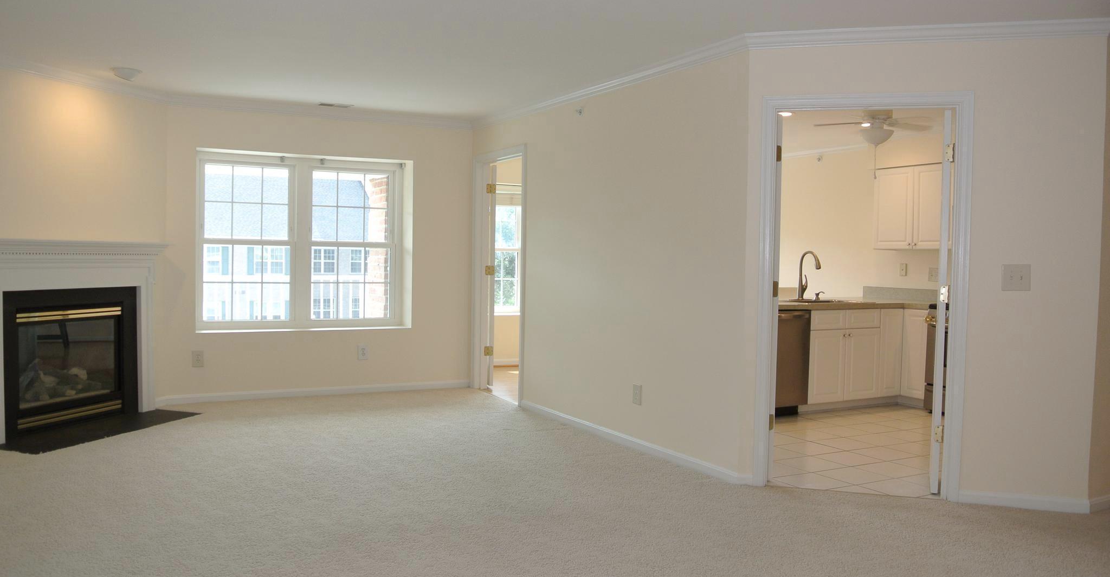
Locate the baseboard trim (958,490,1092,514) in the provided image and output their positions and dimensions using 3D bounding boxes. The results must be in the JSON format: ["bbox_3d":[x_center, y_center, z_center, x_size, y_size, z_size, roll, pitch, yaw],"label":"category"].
[{"bbox_3d":[2.403,1.092,4.268,0.608,0.068,0.015,2,2,14],"label":"baseboard trim"}]

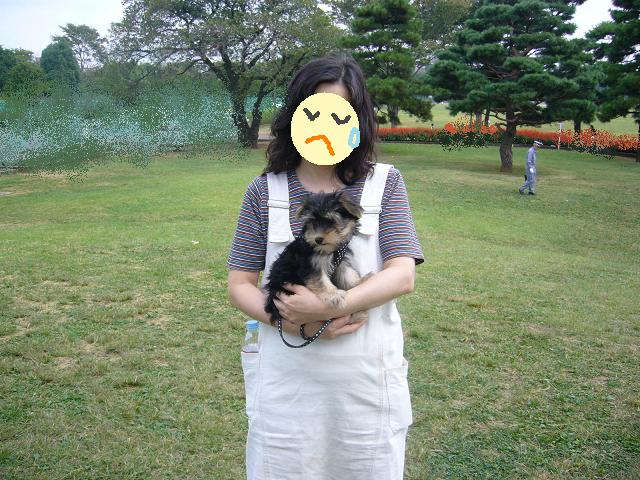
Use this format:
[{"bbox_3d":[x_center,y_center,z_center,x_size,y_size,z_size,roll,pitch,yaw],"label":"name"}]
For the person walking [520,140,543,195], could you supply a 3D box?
[{"bbox_3d":[6.338,-2.159,19.390,0.660,1.610,0.520,1,8,10],"label":"person walking"}]

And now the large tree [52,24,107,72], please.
[{"bbox_3d":[-24.516,-17.091,66.240,5.700,9.970,5.500,0,8,0],"label":"large tree"}]

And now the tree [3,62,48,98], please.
[{"bbox_3d":[-21.403,-10.189,47.028,3.600,5.270,3.600,0,8,0],"label":"tree"}]

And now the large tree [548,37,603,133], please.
[{"bbox_3d":[16.208,-9.606,41.050,3.900,6.390,3.900,0,8,0],"label":"large tree"}]

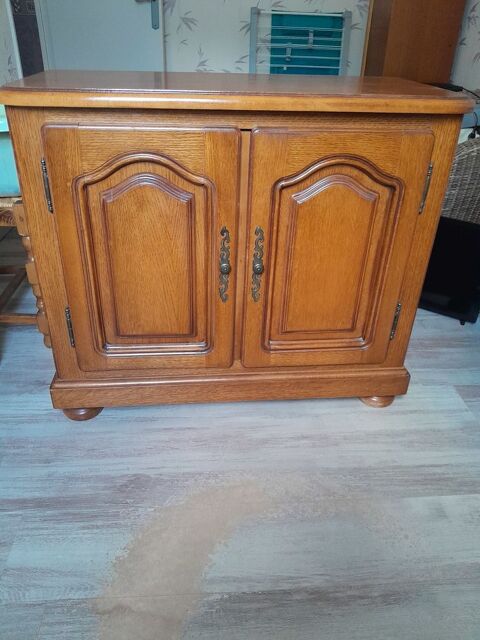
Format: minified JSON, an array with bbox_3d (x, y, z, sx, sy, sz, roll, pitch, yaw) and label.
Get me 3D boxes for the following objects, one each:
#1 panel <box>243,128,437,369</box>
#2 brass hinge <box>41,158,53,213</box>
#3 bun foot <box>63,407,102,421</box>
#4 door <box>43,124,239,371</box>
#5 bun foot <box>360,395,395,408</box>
[{"bbox_3d":[0.206,-0.133,1.120,0.384,0.583,0.029,-1,30,-6],"label":"panel"},{"bbox_3d":[-0.390,-0.269,0.974,0.011,0.111,0.012,-1,30,-6],"label":"brass hinge"},{"bbox_3d":[-0.426,0.231,1.302,0.102,0.055,0.102,-1,30,-6],"label":"bun foot"},{"bbox_3d":[-0.201,-0.125,1.078,0.379,0.581,0.029,-1,30,-6],"label":"door"},{"bbox_3d":[0.400,0.211,1.385,0.102,0.055,0.102,-1,30,-6],"label":"bun foot"}]

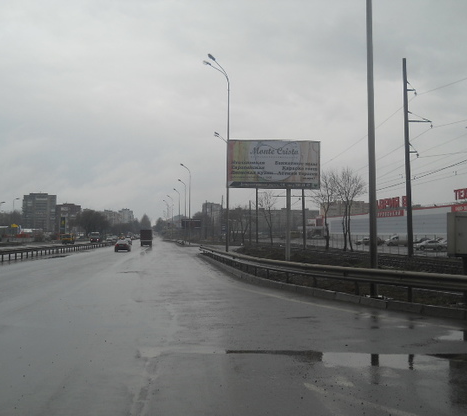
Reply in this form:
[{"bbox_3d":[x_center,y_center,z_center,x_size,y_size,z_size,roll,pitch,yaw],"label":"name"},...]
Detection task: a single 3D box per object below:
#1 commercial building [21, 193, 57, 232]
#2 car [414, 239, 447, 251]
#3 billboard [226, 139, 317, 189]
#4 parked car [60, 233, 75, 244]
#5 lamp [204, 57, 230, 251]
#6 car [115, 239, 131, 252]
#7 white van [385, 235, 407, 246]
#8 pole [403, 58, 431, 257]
[{"bbox_3d":[-187.682,7.892,640.847,30.000,44.500,16.000,1,-3,-12],"label":"commercial building"},{"bbox_3d":[26.329,5.032,88.837,4.350,1.420,1.700,1,-3,-11],"label":"car"},{"bbox_3d":[2.728,-2.885,44.149,6.150,3.150,0.350,0,-3,-6],"label":"billboard"},{"bbox_3d":[-31.869,5.987,126.481,2.000,2.100,4.900,0,-3,-6],"label":"parked car"},{"bbox_3d":[-0.965,-2.763,37.504,1.600,11.700,1.700,0,-3,-6],"label":"lamp"},{"bbox_3d":[-12.208,4.183,73.118,1.700,1.420,4.250,0,-3,-6],"label":"car"},{"bbox_3d":[28.128,5.707,112.875,4.300,1.820,1.780,1,-3,-11],"label":"white van"},{"bbox_3d":[15.102,-4.117,54.000,2.300,16.400,0.450,0,-3,-9],"label":"pole"}]

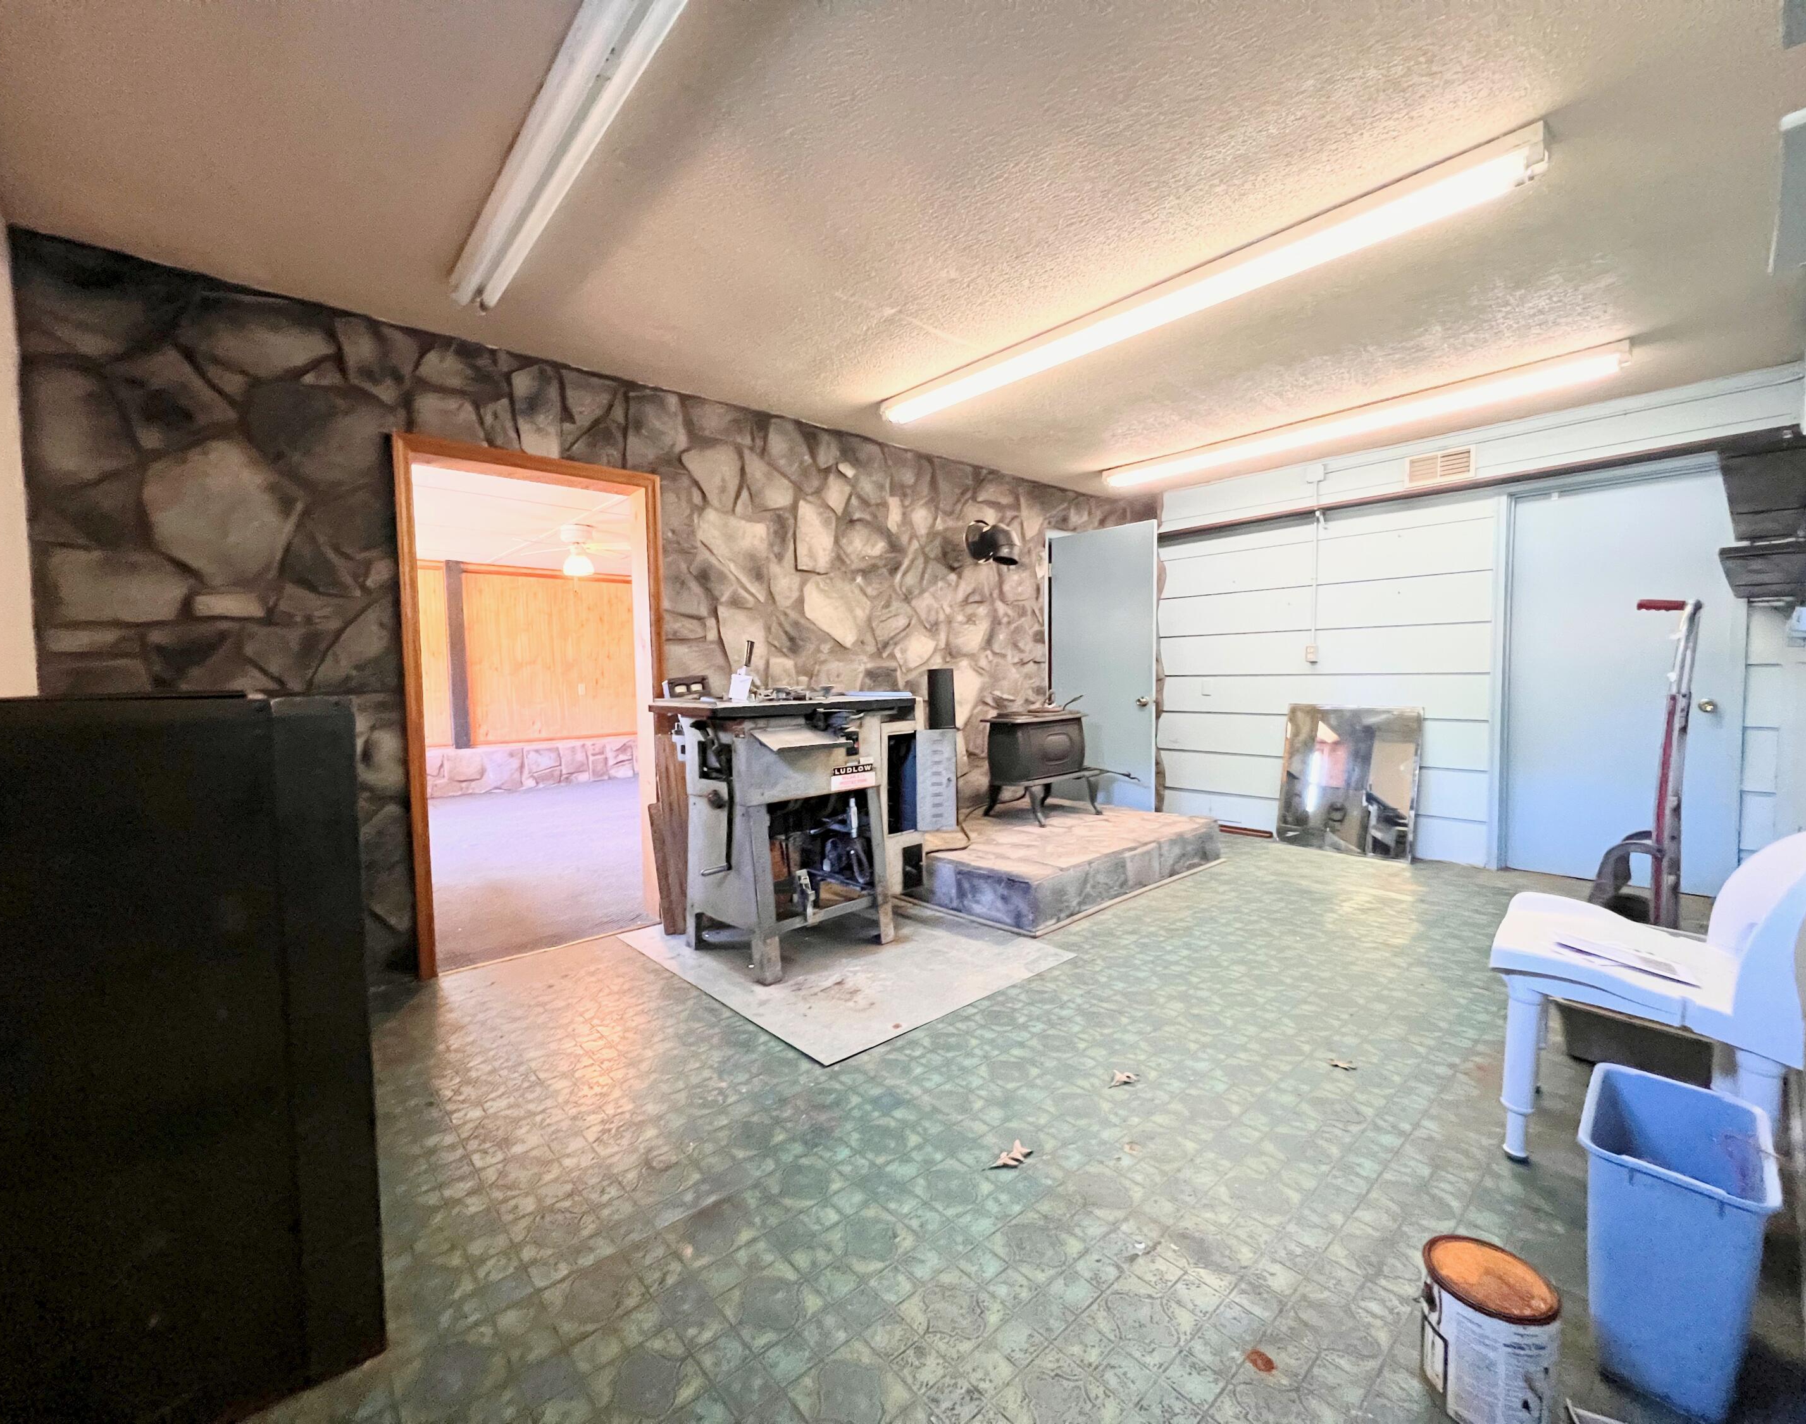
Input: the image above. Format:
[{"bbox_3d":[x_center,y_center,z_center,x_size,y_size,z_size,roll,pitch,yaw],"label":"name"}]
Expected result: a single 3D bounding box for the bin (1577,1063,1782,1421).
[{"bbox_3d":[1.275,0.874,1.188,0.340,0.390,0.215,-4,4,-42],"label":"bin"}]

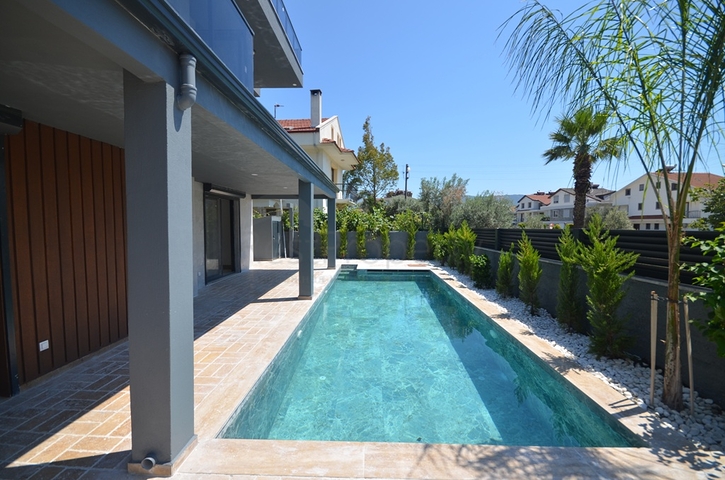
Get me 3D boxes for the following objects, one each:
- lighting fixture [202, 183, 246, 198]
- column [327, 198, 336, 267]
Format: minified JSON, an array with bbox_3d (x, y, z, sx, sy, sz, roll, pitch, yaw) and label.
[{"bbox_3d":[-3.902,-1.372,8.720,0.178,0.194,2.122,0,3,2],"label":"lighting fixture"},{"bbox_3d":[-1.081,-0.214,10.815,0.270,2.495,0.270,0,3,2],"label":"column"}]

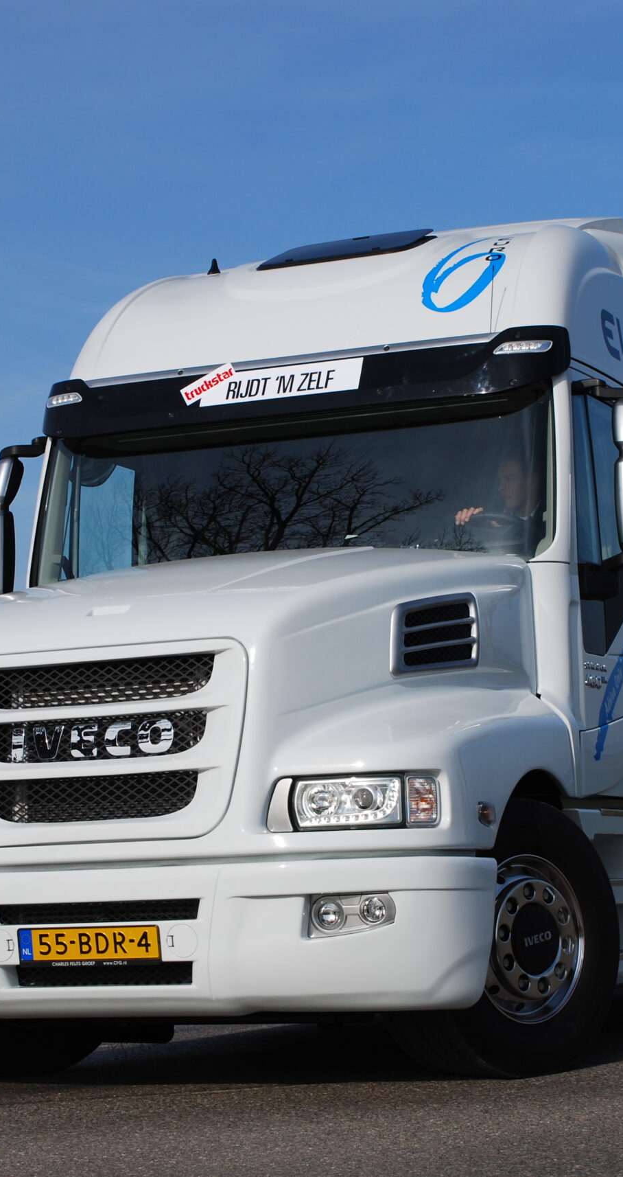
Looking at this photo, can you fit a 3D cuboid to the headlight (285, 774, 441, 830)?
[{"bbox_3d":[0.170,0.688,7.558,0.460,0.172,0.170,-4,-8,15],"label":"headlight"}]

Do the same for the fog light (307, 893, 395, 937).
[{"bbox_3d":[0.127,1.052,7.564,0.290,0.150,0.110,-3,-7,10],"label":"fog light"}]

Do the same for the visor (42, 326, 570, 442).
[{"bbox_3d":[-0.101,-0.824,9.783,2.360,0.305,0.300,-5,-8,22],"label":"visor"}]

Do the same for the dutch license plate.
[{"bbox_3d":[-0.732,1.170,7.716,0.520,0.112,0.020,-5,-8,23],"label":"dutch license plate"}]

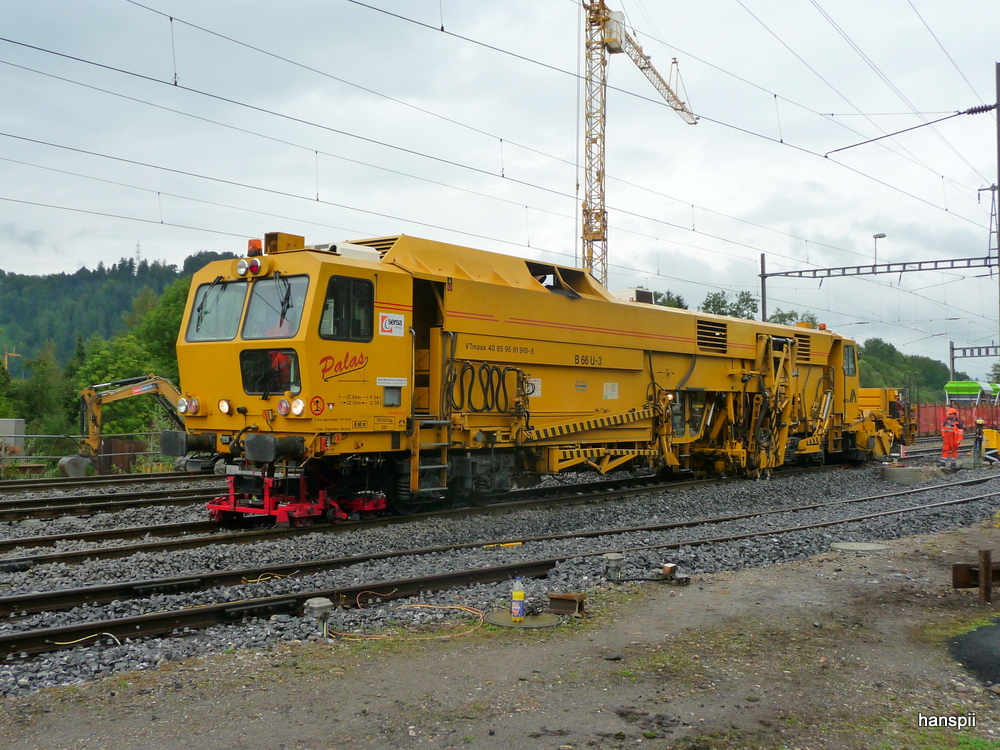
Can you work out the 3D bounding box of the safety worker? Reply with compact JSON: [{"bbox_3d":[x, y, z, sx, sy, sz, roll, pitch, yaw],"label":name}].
[{"bbox_3d":[13.660,1.910,33.200,0.630,1.800,0.420,-2,-2,44],"label":"safety worker"}]

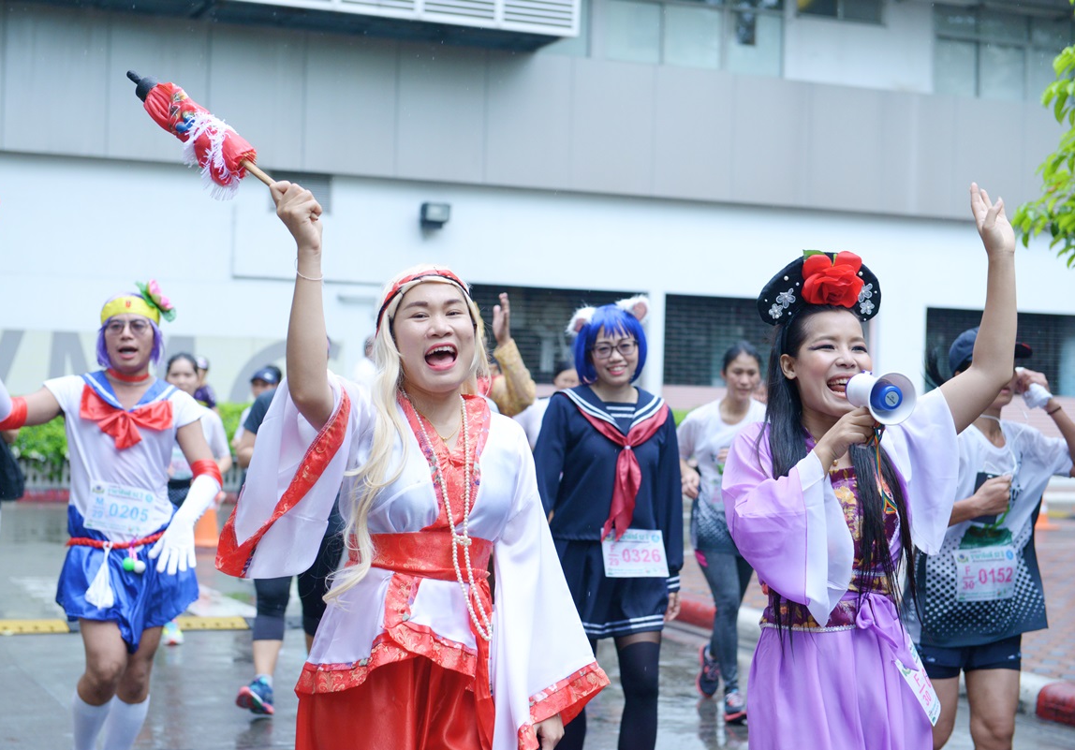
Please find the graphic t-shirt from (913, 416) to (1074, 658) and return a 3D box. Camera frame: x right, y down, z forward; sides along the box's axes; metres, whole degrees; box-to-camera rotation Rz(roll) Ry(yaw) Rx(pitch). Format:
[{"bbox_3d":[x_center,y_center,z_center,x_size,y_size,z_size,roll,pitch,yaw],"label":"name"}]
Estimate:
[{"bbox_3d":[1.374,0.492,5.720,0.500,0.680,0.300,1,-1,-6],"label":"graphic t-shirt"}]

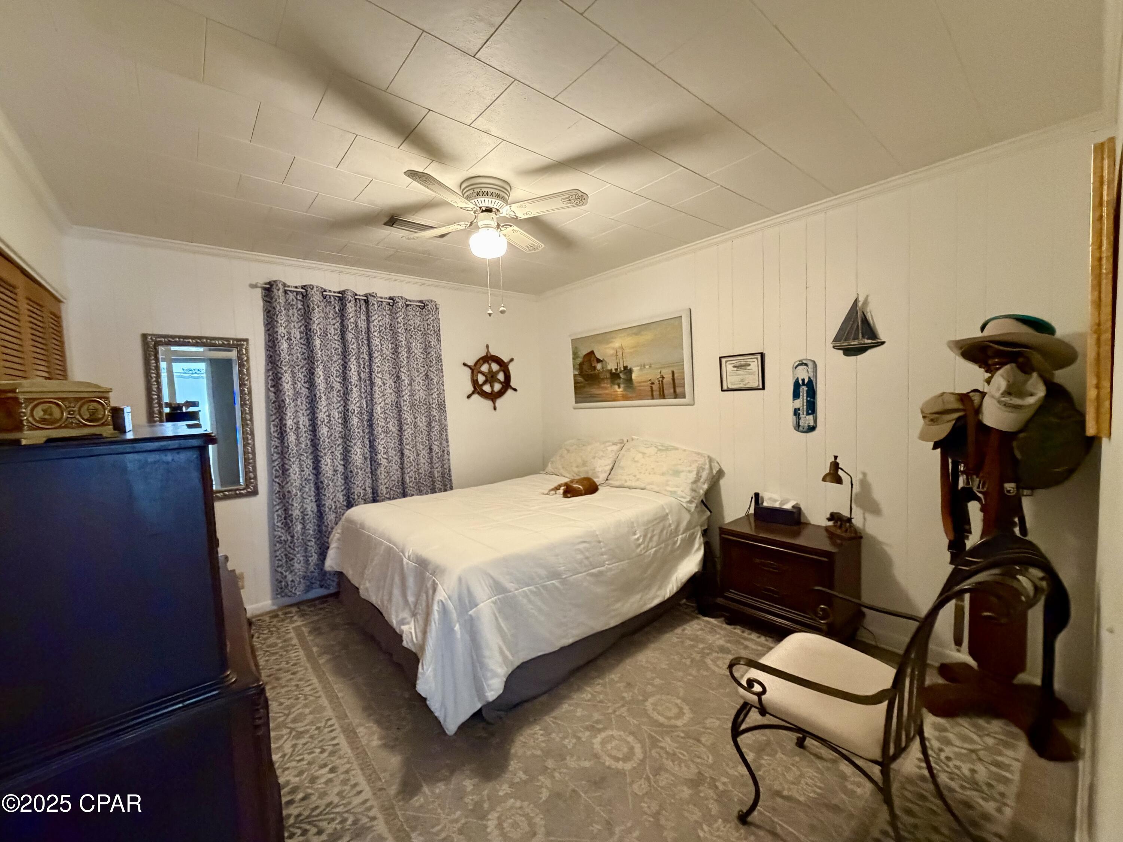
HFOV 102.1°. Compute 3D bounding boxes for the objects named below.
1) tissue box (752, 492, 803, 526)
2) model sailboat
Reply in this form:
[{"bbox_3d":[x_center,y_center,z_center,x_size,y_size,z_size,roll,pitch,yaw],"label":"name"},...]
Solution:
[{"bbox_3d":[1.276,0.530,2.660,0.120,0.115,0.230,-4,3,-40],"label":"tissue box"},{"bbox_3d":[1.538,-0.502,2.371,0.055,0.308,0.243,-4,3,-40],"label":"model sailboat"}]

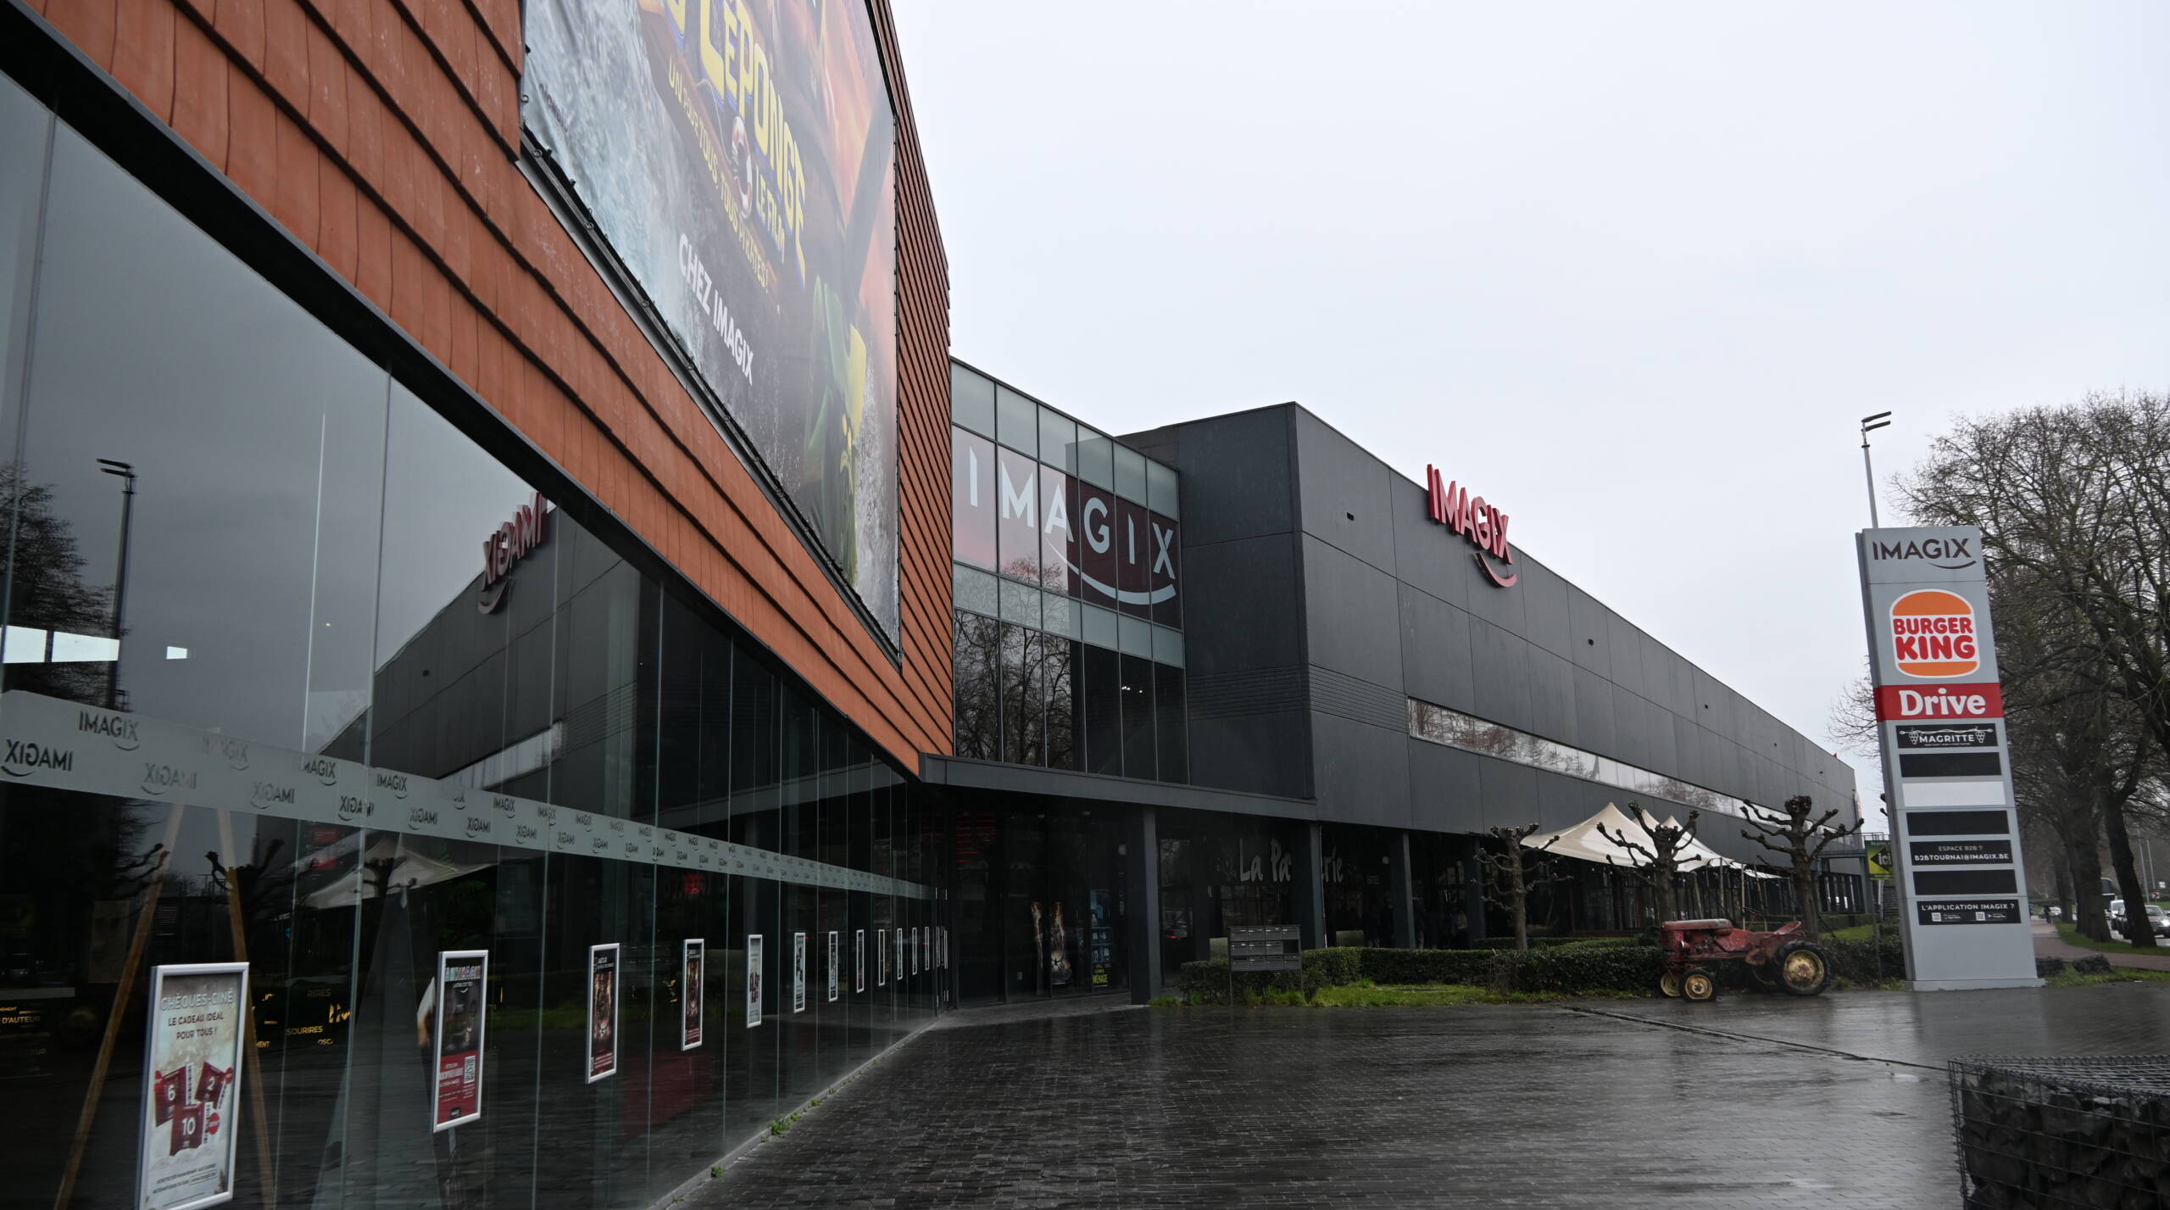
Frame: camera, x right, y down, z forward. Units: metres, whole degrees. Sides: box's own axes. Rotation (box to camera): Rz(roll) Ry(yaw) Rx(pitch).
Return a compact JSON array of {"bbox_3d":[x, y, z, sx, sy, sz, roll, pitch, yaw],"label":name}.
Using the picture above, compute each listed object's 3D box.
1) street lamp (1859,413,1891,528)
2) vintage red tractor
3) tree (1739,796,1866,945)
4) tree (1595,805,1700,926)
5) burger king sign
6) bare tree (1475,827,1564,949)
[{"bbox_3d":[24.344,1.929,48.127,0.500,15.983,1.000,8,-14,-40],"label":"street lamp"},{"bbox_3d":[10.488,5.606,25.985,2.480,1.270,1.300,-1,-11,-5],"label":"vintage red tractor"},{"bbox_3d":[13.250,5.202,29.921,2.102,3.379,1.955,-1,-11,0],"label":"tree"},{"bbox_3d":[10.576,5.387,30.381,1.813,3.322,1.687,-1,-11,0],"label":"tree"},{"bbox_3d":[14.385,0.491,27.549,1.408,1.526,0.100,-1,-11,0],"label":"burger king sign"},{"bbox_3d":[7.843,5.405,29.083,1.513,2.946,1.407,-1,-11,0],"label":"bare tree"}]

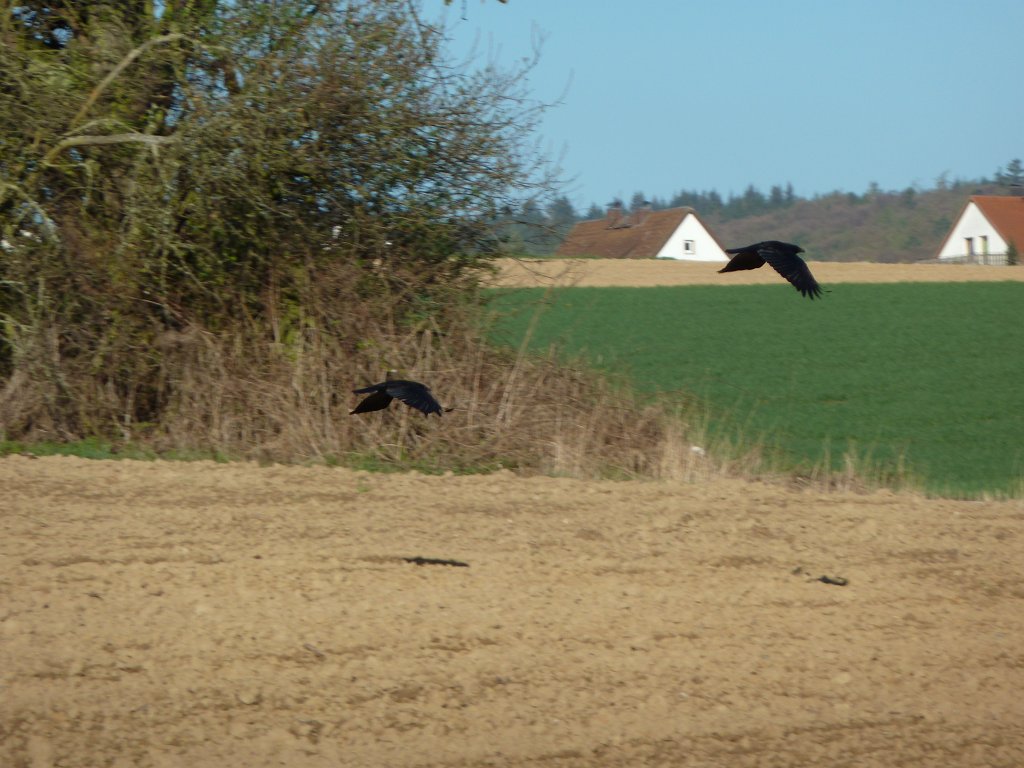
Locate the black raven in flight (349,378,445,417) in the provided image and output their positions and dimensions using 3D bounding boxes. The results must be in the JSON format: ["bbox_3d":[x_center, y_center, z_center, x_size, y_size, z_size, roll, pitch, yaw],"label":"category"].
[{"bbox_3d":[-0.605,0.076,46.500,0.490,0.190,0.830,-1,1,-34],"label":"black raven in flight"}]

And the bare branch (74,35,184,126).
[{"bbox_3d":[-2.506,-1.984,58.000,0.760,0.630,0.300,-3,-2,0],"label":"bare branch"}]

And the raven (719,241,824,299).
[{"bbox_3d":[1.311,-0.581,45.000,0.500,0.250,0.800,-1,5,-37],"label":"raven"}]

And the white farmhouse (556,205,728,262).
[{"bbox_3d":[9.192,-9.046,650.000,9.200,7.600,13.400,-1,-2,-38],"label":"white farmhouse"}]

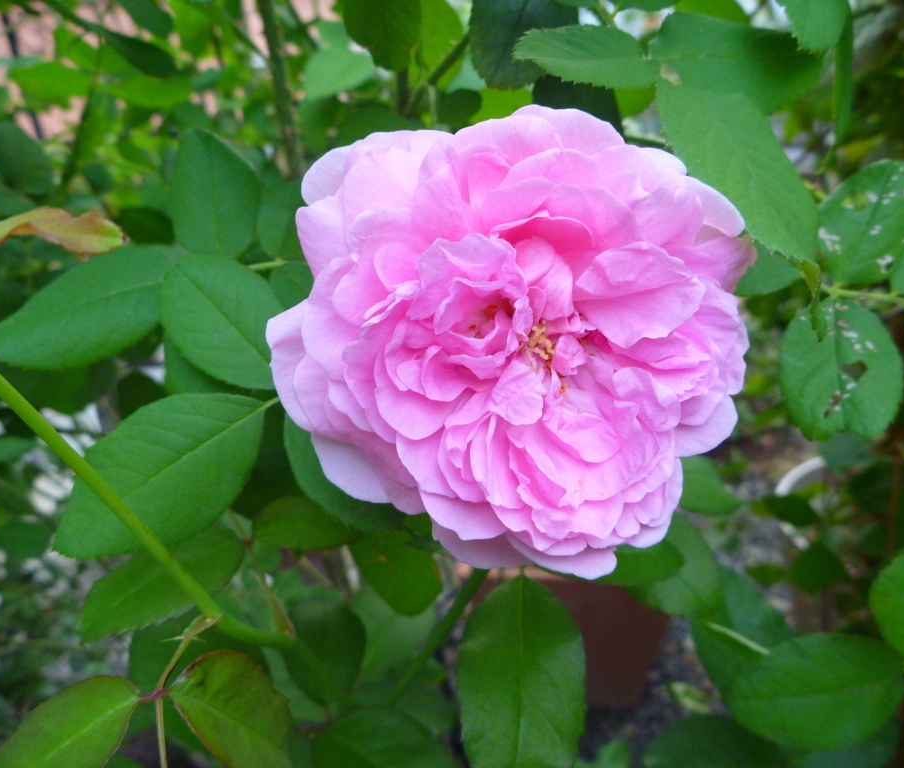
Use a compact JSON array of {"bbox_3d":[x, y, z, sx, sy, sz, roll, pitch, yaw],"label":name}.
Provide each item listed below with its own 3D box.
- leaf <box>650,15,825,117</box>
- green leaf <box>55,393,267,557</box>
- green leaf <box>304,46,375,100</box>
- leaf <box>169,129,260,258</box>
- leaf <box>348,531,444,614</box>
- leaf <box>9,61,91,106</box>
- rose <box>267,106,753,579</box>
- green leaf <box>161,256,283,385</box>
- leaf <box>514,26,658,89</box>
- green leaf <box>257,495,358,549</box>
[{"bbox_3d":[0.075,-0.083,0.215,0.055,0.010,0.032,-6,62,-22],"label":"leaf"},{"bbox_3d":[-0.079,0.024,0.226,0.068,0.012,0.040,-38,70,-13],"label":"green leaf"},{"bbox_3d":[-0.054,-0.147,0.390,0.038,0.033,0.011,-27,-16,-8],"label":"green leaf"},{"bbox_3d":[-0.075,-0.059,0.255,0.028,0.007,0.050,-12,66,-4],"label":"leaf"},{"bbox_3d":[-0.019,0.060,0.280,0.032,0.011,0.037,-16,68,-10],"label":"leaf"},{"bbox_3d":[-0.206,-0.156,0.425,0.038,0.009,0.026,2,59,-15],"label":"leaf"},{"bbox_3d":[0.012,-0.008,0.178,0.099,0.095,0.055,-1,-7,-2],"label":"rose"},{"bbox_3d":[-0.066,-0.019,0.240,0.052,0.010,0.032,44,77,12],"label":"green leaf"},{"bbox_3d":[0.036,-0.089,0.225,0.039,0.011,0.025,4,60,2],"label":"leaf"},{"bbox_3d":[-0.046,0.046,0.267,0.033,0.006,0.023,7,47,-18],"label":"green leaf"}]

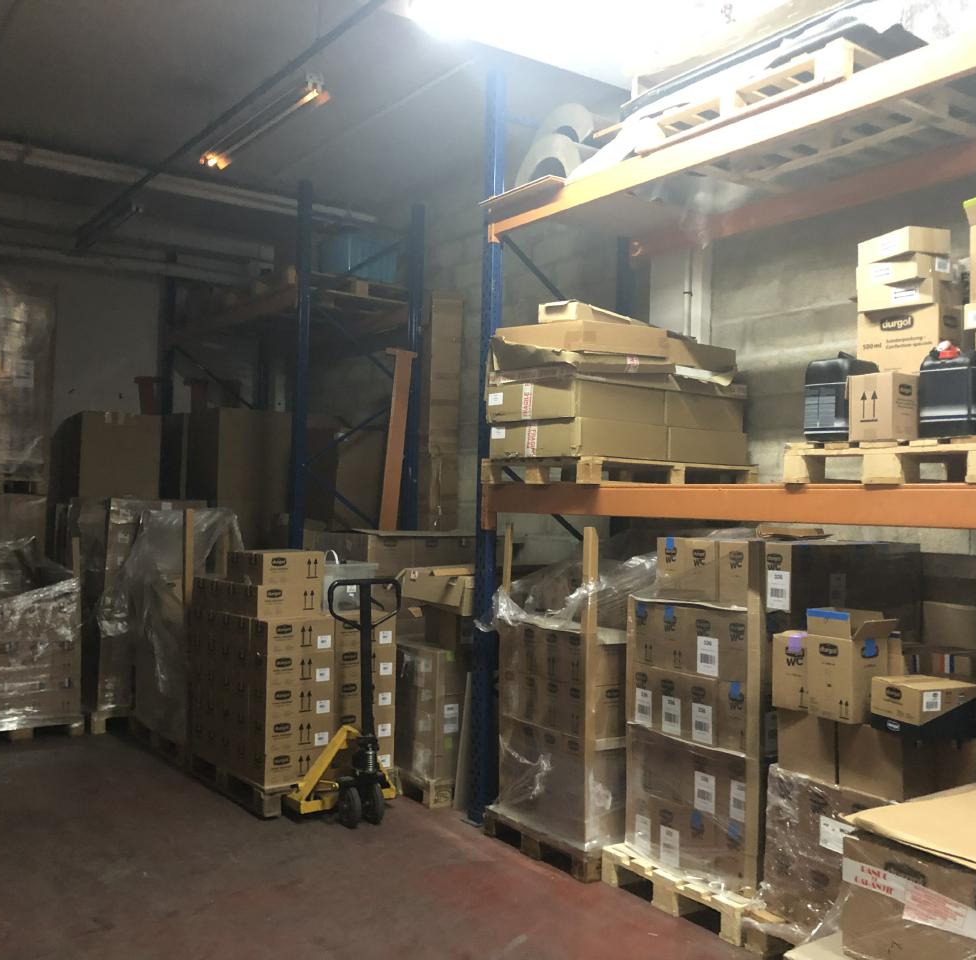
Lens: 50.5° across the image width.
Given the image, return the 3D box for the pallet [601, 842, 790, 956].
[{"bbox_3d":[1.235,1.725,4.617,1.200,0.145,0.810,2,-2,-35],"label":"pallet"}]

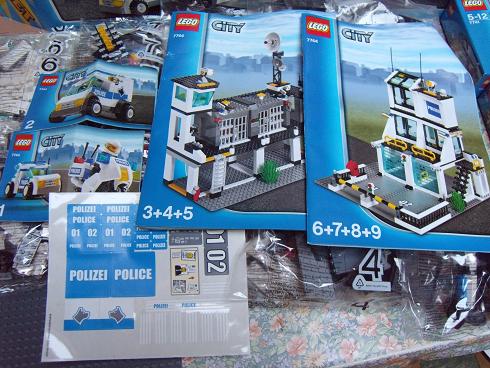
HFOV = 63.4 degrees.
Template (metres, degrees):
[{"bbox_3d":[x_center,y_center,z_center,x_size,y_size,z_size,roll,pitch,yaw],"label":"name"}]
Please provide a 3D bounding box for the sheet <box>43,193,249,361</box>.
[{"bbox_3d":[-0.100,0.092,0.412,0.206,0.004,0.168,-1,82,-4],"label":"sheet"}]

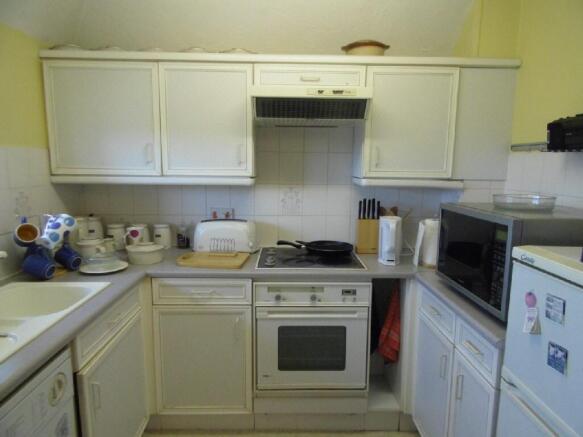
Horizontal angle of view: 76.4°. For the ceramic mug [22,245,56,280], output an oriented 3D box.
[{"bbox_3d":[-1.128,0.209,1.667,0.100,0.118,0.090,16,10,3],"label":"ceramic mug"}]

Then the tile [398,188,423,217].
[{"bbox_3d":[0.766,-0.110,2.372,0.153,0.200,0.010,0,8,-1],"label":"tile"}]

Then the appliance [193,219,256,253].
[{"bbox_3d":[-0.403,0.107,2.268,0.352,0.198,0.165,1,6,4],"label":"appliance"}]

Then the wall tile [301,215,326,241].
[{"bbox_3d":[0.148,0.085,2.388,0.153,0.200,0.010,0,8,-1],"label":"wall tile"}]

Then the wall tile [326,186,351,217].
[{"bbox_3d":[0.304,-0.114,2.364,0.153,0.200,0.010,0,8,-1],"label":"wall tile"}]

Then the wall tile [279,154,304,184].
[{"bbox_3d":[-0.002,-0.314,2.313,0.151,0.199,0.010,0,9,-1],"label":"wall tile"}]

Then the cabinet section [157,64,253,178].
[{"bbox_3d":[-0.455,-0.544,2.150,0.500,0.592,0.312,0,7,-1],"label":"cabinet section"}]

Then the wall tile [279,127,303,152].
[{"bbox_3d":[0.004,-0.511,2.322,0.152,0.192,0.010,0,8,-1],"label":"wall tile"}]

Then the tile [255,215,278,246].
[{"bbox_3d":[-0.156,0.085,2.405,0.152,0.200,0.010,0,8,-1],"label":"tile"}]

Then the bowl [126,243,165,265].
[{"bbox_3d":[-0.808,0.186,2.048,0.203,0.093,0.203,0,9,-1],"label":"bowl"}]

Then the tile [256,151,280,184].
[{"bbox_3d":[-0.151,-0.310,2.326,0.151,0.200,0.010,1,6,0],"label":"tile"}]

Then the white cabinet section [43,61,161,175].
[{"bbox_3d":[-1.004,-0.549,2.139,0.600,0.592,0.312,0,7,-1],"label":"white cabinet section"}]

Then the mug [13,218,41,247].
[{"bbox_3d":[-1.208,0.063,1.692,0.090,0.118,0.100,-7,-10,-41],"label":"mug"}]

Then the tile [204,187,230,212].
[{"bbox_3d":[-0.465,-0.120,2.350,0.153,0.200,0.010,0,8,-1],"label":"tile"}]

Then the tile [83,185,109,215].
[{"bbox_3d":[-1.232,-0.124,2.353,0.152,0.200,0.010,0,8,-1],"label":"tile"}]

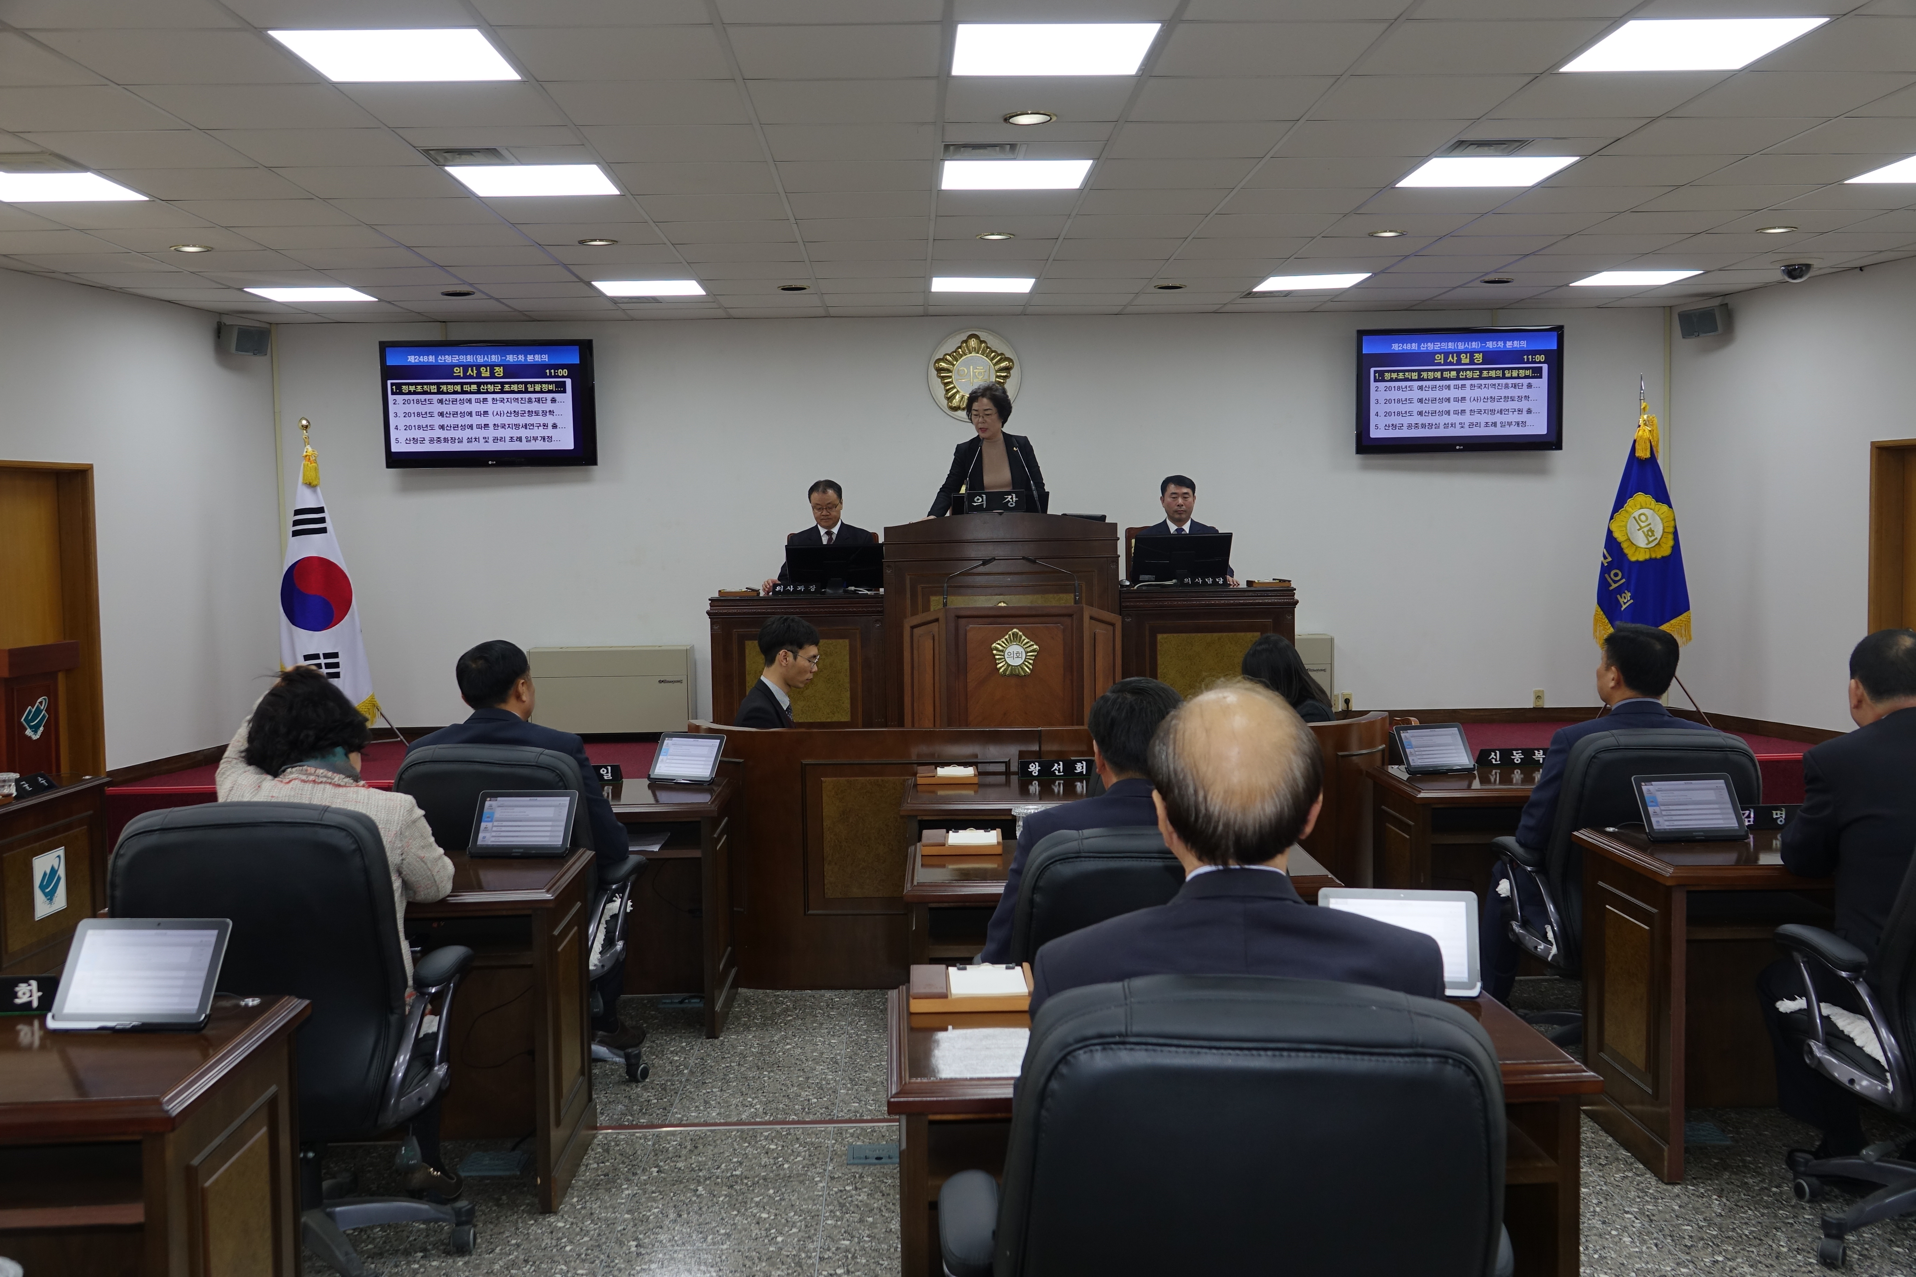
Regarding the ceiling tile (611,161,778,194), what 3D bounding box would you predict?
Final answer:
[{"bbox_3d":[-0.986,-1.757,6.481,0.600,0.020,0.585,-1,4,-2],"label":"ceiling tile"}]

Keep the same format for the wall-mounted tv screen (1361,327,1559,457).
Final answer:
[{"bbox_3d":[3.179,-1.573,10.820,1.298,0.782,0.080,-1,5,2],"label":"wall-mounted tv screen"}]

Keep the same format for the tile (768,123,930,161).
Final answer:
[{"bbox_3d":[-0.378,-1.761,6.042,0.595,0.020,0.585,-1,4,-2],"label":"tile"}]

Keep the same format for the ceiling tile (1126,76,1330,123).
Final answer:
[{"bbox_3d":[0.857,-1.713,5.383,0.590,0.020,0.575,-1,4,-2],"label":"ceiling tile"}]

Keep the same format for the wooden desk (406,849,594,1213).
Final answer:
[{"bbox_3d":[-1.434,0.938,4.177,1.020,0.710,0.610,-1,4,-2],"label":"wooden desk"}]

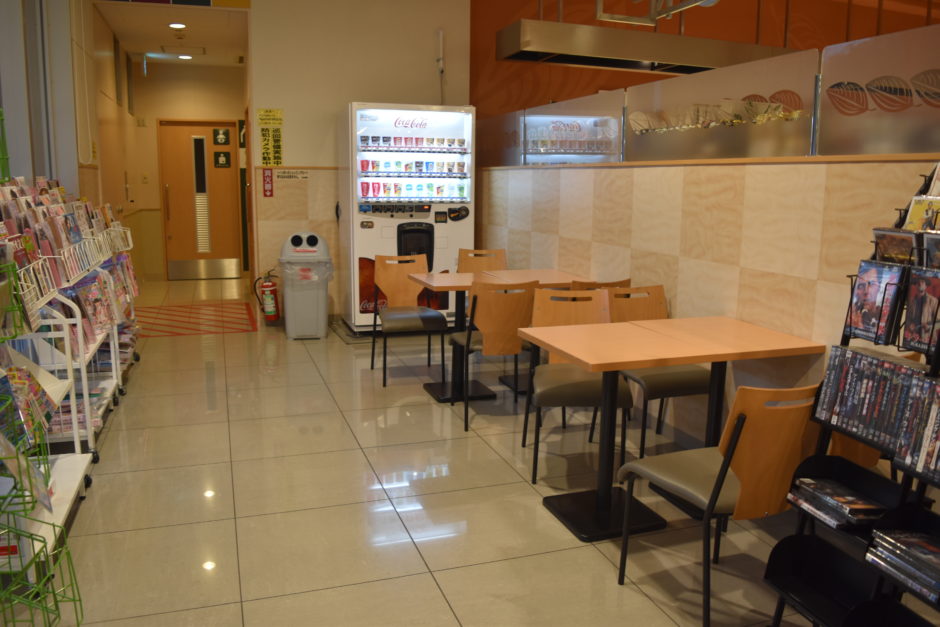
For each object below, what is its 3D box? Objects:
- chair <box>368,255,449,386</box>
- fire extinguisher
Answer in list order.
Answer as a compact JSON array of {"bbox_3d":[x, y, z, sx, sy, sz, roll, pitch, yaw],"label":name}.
[{"bbox_3d":[-0.396,0.034,4.525,0.430,0.770,0.520,-2,11,-16],"label":"chair"},{"bbox_3d":[-1.690,-0.142,5.870,0.200,0.480,0.155,-3,11,-20],"label":"fire extinguisher"}]

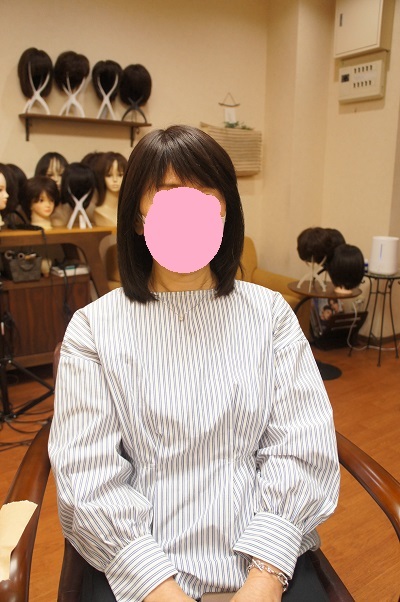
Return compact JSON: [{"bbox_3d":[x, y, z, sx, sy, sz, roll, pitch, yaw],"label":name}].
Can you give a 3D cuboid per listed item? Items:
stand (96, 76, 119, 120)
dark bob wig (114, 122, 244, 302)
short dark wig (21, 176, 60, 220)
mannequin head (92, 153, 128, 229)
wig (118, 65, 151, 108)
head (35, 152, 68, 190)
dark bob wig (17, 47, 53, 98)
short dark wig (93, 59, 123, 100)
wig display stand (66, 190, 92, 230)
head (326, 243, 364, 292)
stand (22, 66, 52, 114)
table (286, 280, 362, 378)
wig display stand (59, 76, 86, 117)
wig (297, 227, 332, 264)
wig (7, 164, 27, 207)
[{"bbox_3d":[-0.636,-1.414,3.217,0.145,0.310,0.140,-10,17,-35],"label":"stand"},{"bbox_3d":[-0.035,-0.155,0.860,0.232,0.318,0.230,0,14,-2],"label":"dark bob wig"},{"bbox_3d":[-0.905,-0.585,2.680,0.220,0.250,0.200,13,19,44],"label":"short dark wig"},{"bbox_3d":[-0.525,-0.649,2.755,0.215,0.435,0.230,-6,15,-24],"label":"mannequin head"},{"bbox_3d":[-0.454,-1.525,3.317,0.210,0.273,0.220,-6,15,-22],"label":"wig"},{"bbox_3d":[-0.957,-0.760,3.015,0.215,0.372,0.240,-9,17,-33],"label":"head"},{"bbox_3d":[-0.957,-1.323,2.720,0.200,0.285,0.220,-7,15,-26],"label":"dark bob wig"},{"bbox_3d":[-0.576,-1.375,2.930,0.195,0.255,0.215,-5,14,-19],"label":"short dark wig"},{"bbox_3d":[-0.715,-0.595,2.735,0.165,0.340,0.165,-5,14,-19],"label":"wig display stand"},{"bbox_3d":[0.898,-0.201,2.861,0.220,0.300,0.235,3,14,14],"label":"head"},{"bbox_3d":[-1.024,-1.332,2.939,0.165,0.309,0.150,-10,17,-35],"label":"stand"},{"bbox_3d":[0.748,0.182,2.844,0.420,0.520,0.420,0,13,0],"label":"table"},{"bbox_3d":[-0.788,-1.296,2.851,0.165,0.340,0.165,-6,15,-24],"label":"wig display stand"},{"bbox_3d":[0.666,-0.324,2.733,0.205,0.215,0.220,2,14,10],"label":"wig"},{"bbox_3d":[-1.156,-0.706,2.876,0.200,0.257,0.220,-9,17,-33],"label":"wig"}]

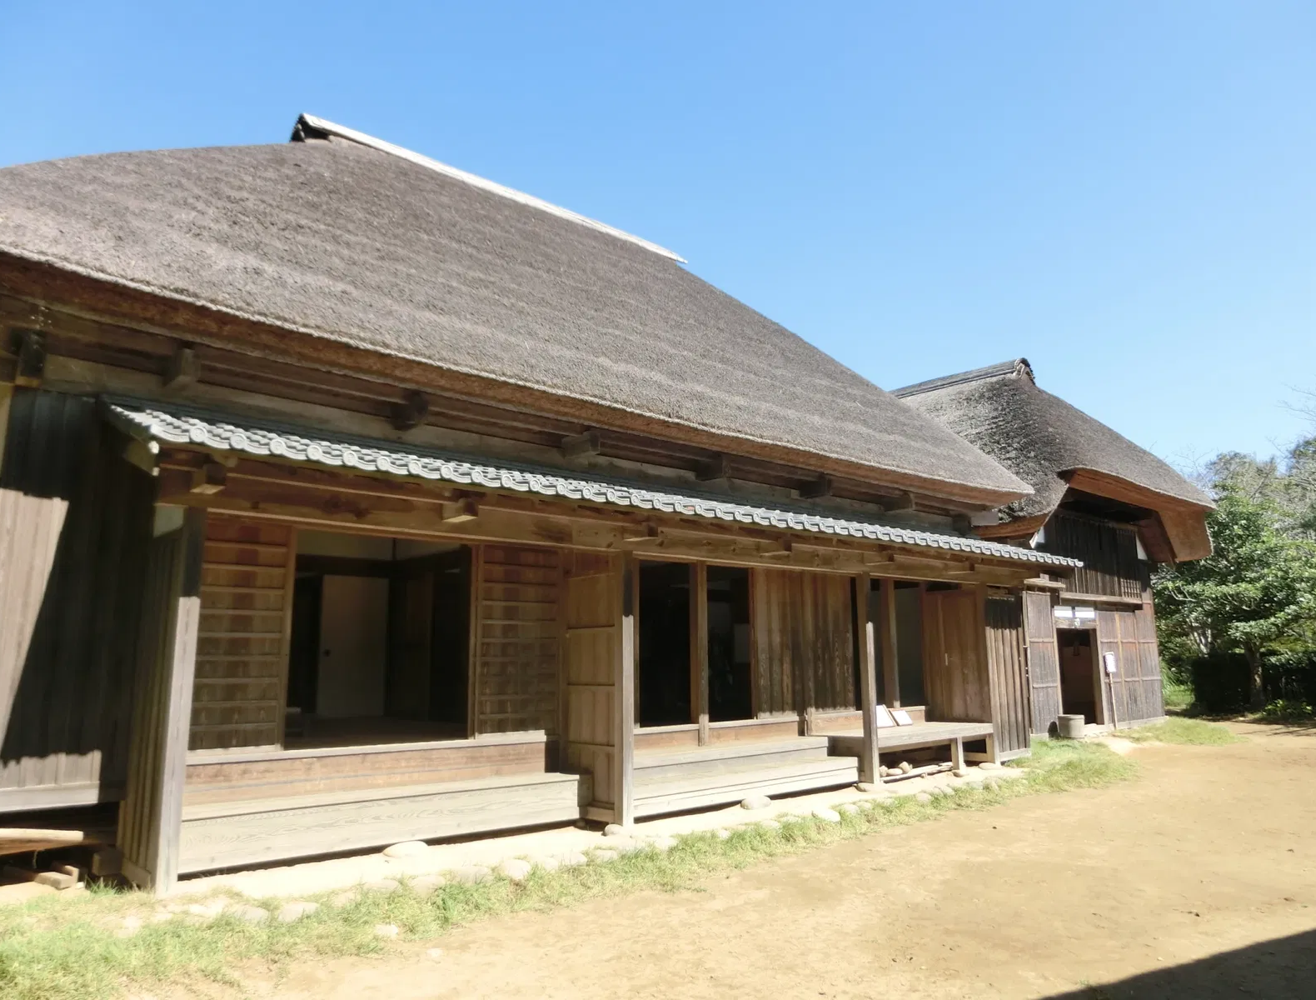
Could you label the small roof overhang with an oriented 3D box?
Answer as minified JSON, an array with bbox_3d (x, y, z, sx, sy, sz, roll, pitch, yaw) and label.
[{"bbox_3d":[1.120,0.179,10.236,12.507,0.660,1.518,9,-14,-41],"label":"small roof overhang"}]

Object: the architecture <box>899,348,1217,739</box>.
[{"bbox_3d":[6.889,1.021,21.032,8.415,7.804,7.755,9,-14,-41],"label":"architecture"}]

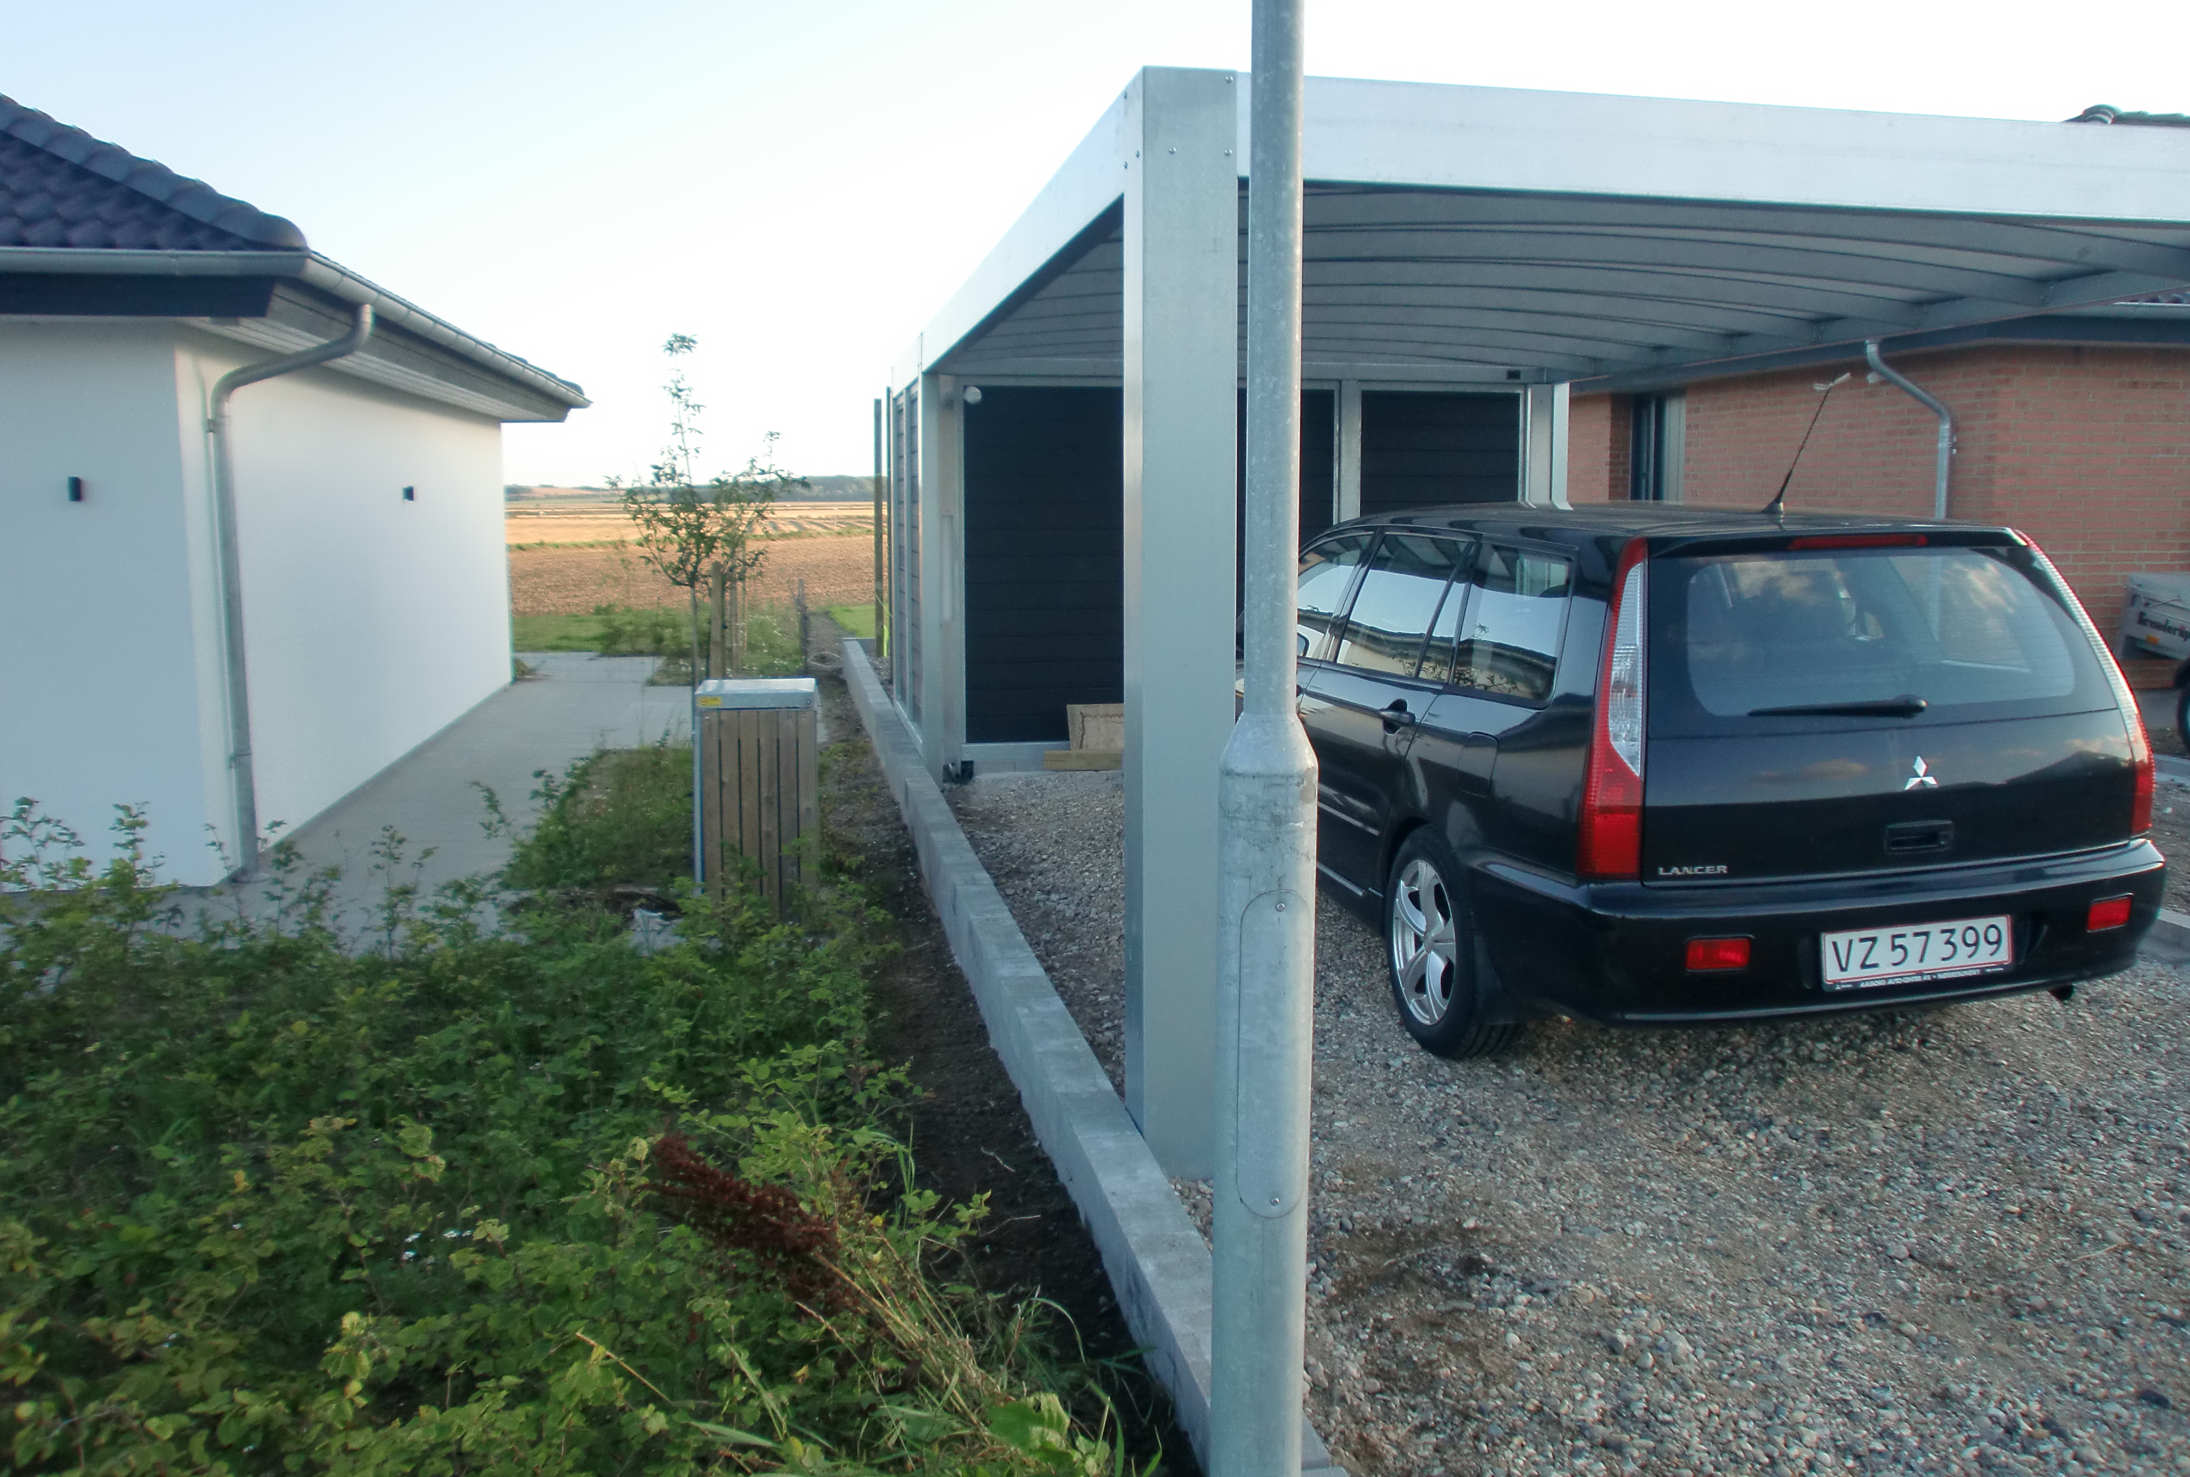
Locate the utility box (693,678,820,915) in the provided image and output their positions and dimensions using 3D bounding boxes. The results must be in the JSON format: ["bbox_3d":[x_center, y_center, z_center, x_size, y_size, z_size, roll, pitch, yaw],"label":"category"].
[{"bbox_3d":[-1.419,0.251,6.983,0.480,0.940,0.480,-1,9,-10],"label":"utility box"}]

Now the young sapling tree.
[{"bbox_3d":[-1.985,-0.797,8.517,0.900,2.500,0.850,-1,9,-10],"label":"young sapling tree"}]

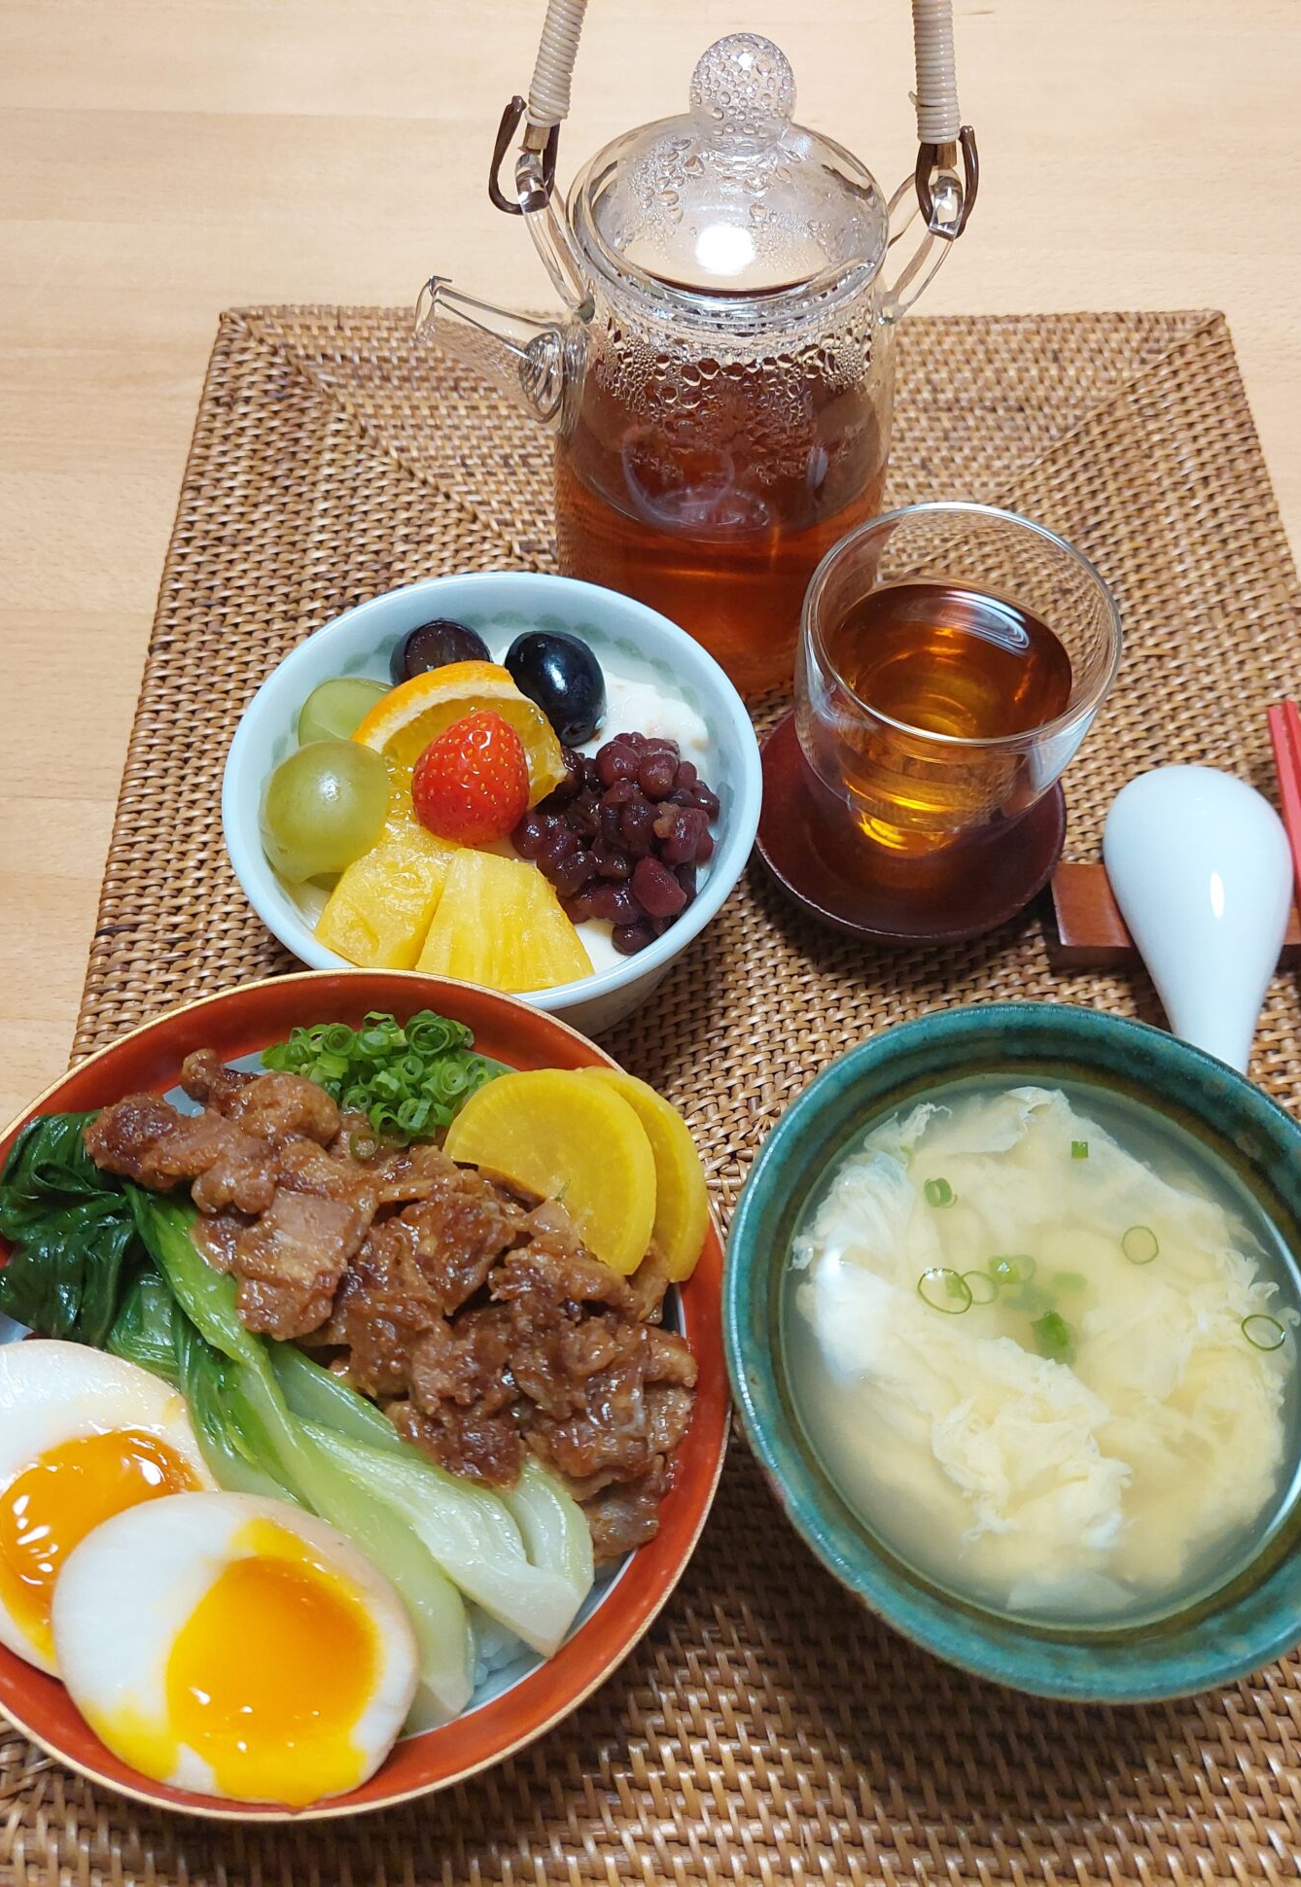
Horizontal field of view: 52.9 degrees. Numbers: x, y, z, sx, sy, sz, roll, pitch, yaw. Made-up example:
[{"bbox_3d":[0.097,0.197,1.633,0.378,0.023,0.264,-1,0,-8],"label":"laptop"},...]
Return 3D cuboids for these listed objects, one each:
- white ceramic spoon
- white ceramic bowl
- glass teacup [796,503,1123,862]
[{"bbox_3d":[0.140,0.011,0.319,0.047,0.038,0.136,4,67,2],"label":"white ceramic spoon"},{"bbox_3d":[-0.036,-0.025,0.327,0.123,0.059,0.123,0,62,0],"label":"white ceramic bowl"},{"bbox_3d":[0.068,-0.053,0.318,0.069,0.076,0.069,0,62,0],"label":"glass teacup"}]

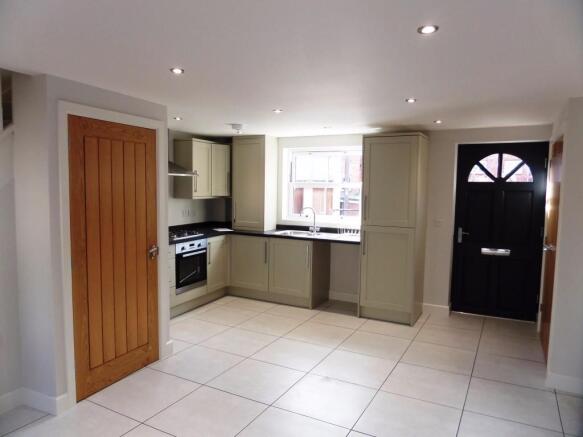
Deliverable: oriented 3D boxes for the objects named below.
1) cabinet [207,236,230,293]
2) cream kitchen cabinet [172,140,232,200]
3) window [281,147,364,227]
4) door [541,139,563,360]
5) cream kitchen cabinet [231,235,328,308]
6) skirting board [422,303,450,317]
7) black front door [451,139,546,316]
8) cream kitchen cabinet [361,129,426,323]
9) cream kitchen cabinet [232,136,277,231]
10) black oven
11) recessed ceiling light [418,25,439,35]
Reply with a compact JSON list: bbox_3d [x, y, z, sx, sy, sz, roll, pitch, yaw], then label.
[{"bbox_3d":[-1.231,0.587,5.482,0.580,0.730,0.440,3,5,27],"label":"cabinet"},{"bbox_3d":[-1.231,-0.672,5.678,0.330,0.780,0.850,3,5,27],"label":"cream kitchen cabinet"},{"bbox_3d":[0.418,-0.454,5.577,1.205,1.050,0.090,3,5,27],"label":"window"},{"bbox_3d":[2.461,0.263,3.827,0.040,1.980,0.760,3,5,27],"label":"door"},{"bbox_3d":[-0.171,0.667,5.527,1.260,0.870,0.580,3,5,27],"label":"cream kitchen cabinet"},{"bbox_3d":[1.760,1.115,4.915,0.325,0.115,0.020,3,5,27],"label":"skirting board"},{"bbox_3d":[2.339,0.151,4.598,0.910,2.000,0.060,3,5,27],"label":"black front door"},{"bbox_3d":[1.217,0.107,4.799,0.622,2.130,0.586,3,5,27],"label":"cream kitchen cabinet"},{"bbox_3d":[-0.546,-0.487,5.799,0.560,1.300,0.318,3,5,27],"label":"cream kitchen cabinet"},{"bbox_3d":[-1.439,0.559,5.020,0.560,0.597,0.593,3,5,27],"label":"black oven"},{"bbox_3d":[0.594,-0.819,1.758,0.092,0.025,0.092,3,5,27],"label":"recessed ceiling light"}]

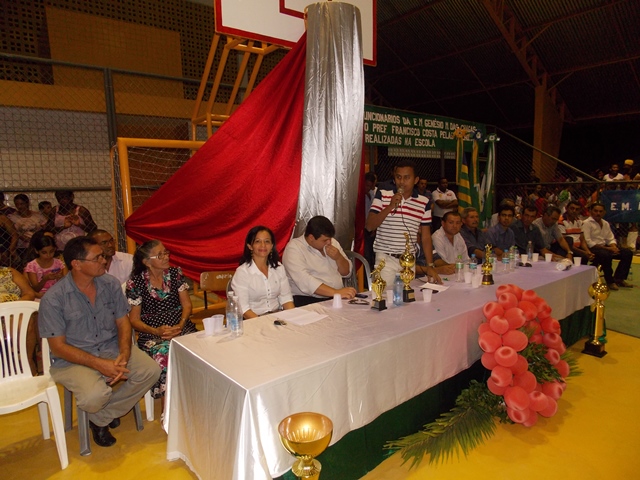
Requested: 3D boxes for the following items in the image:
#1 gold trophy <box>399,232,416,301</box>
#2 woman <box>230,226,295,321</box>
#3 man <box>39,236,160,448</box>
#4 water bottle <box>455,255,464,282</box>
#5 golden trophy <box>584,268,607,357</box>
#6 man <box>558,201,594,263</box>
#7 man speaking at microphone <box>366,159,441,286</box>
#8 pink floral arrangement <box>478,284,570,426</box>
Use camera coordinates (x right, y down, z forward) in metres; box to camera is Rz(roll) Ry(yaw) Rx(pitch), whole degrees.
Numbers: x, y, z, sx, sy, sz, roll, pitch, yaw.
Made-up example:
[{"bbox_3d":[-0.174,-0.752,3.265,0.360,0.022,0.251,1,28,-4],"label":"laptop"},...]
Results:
[{"bbox_3d":[0.646,0.192,3.109,0.110,0.500,0.105,-3,8,-17],"label":"gold trophy"},{"bbox_3d":[-0.386,0.558,2.901,0.480,1.270,0.700,-5,8,-30],"label":"woman"},{"bbox_3d":[-1.411,0.616,2.662,0.550,1.250,0.700,-8,10,-44],"label":"man"},{"bbox_3d":[1.213,0.248,3.676,0.067,0.228,0.067,-7,9,-38],"label":"water bottle"},{"bbox_3d":[2.493,0.625,3.819,0.180,0.810,0.165,-7,9,-38],"label":"golden trophy"},{"bbox_3d":[3.789,0.077,6.191,0.550,1.260,0.750,-7,9,-38],"label":"man"},{"bbox_3d":[0.725,0.180,3.790,0.620,1.760,0.420,-1,7,-3],"label":"man speaking at microphone"},{"bbox_3d":[1.413,0.755,2.899,0.660,0.820,0.360,-7,9,-38],"label":"pink floral arrangement"}]

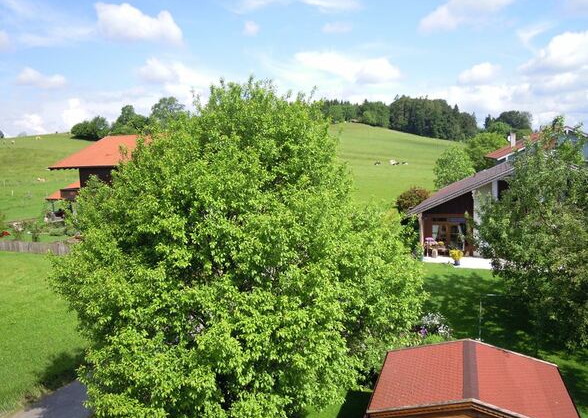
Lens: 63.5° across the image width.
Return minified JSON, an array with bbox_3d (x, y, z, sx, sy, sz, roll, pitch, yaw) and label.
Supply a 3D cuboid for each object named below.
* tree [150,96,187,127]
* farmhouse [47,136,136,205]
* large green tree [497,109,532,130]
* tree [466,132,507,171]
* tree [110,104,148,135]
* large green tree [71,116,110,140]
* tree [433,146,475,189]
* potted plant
[{"bbox_3d":[-39.938,-29.779,152.714,11.500,12.500,11.500,-4,7,-14],"label":"tree"},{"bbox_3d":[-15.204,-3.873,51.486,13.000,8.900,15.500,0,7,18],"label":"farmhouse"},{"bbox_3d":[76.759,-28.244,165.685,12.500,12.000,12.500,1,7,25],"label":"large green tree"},{"bbox_3d":[25.382,-5.860,62.474,5.800,8.300,5.800,1,7,22],"label":"tree"},{"bbox_3d":[-52.438,-27.965,152.628,12.000,11.000,12.000,-4,7,-18],"label":"tree"},{"bbox_3d":[-66.246,-26.200,155.457,12.500,8.000,12.500,-5,7,-22],"label":"large green tree"},{"bbox_3d":[16.327,-2.888,48.400,4.600,7.000,4.600,0,7,19],"label":"tree"},{"bbox_3d":[9.693,2.879,28.354,0.800,0.940,0.800,0,7,19],"label":"potted plant"}]

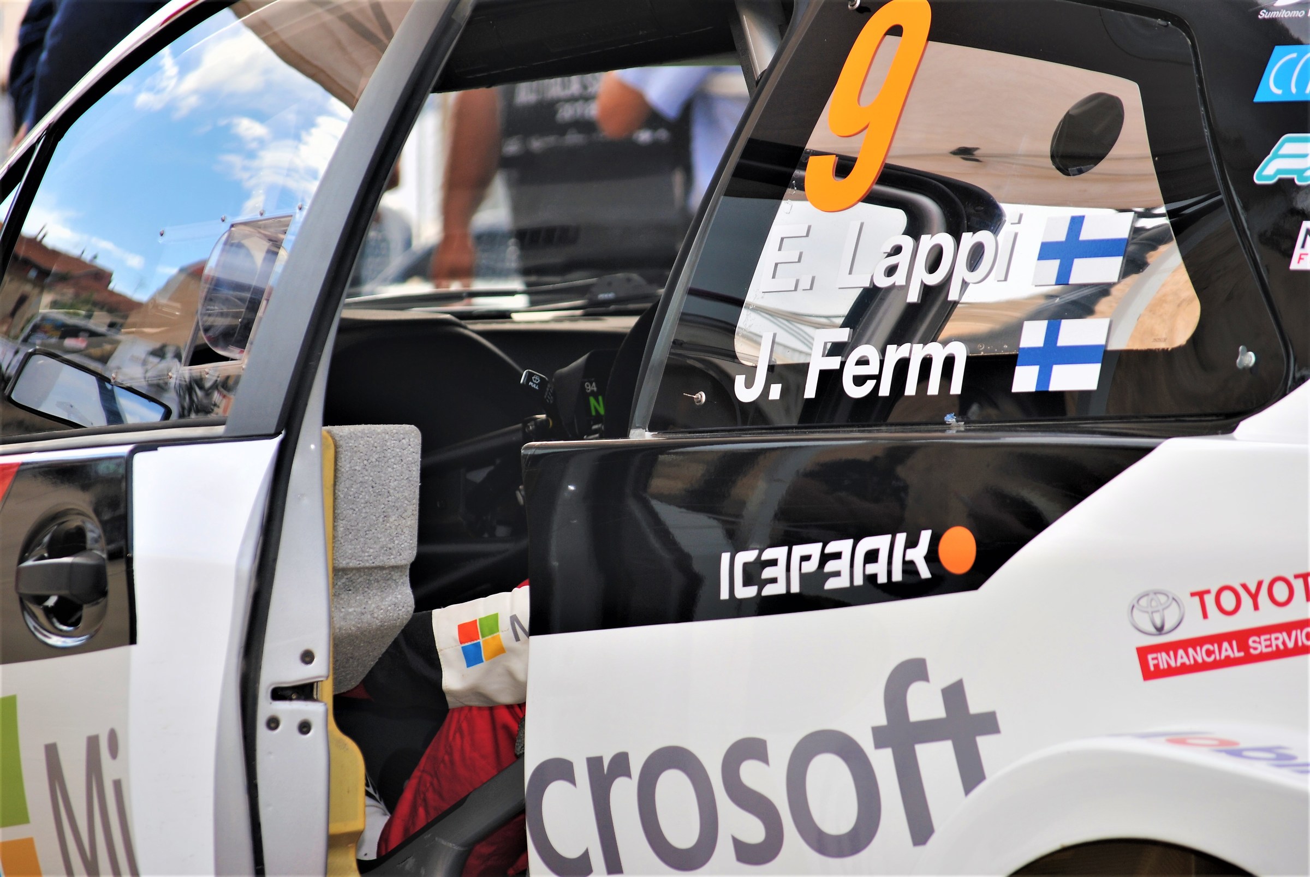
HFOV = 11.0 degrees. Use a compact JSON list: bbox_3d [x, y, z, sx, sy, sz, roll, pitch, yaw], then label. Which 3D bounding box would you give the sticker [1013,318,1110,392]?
[{"bbox_3d":[0.329,-0.067,5.528,0.092,0.061,0.004,-1,-17,45],"label":"sticker"}]

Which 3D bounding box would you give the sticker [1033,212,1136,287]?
[{"bbox_3d":[0.350,-0.154,5.563,0.092,0.061,0.004,-1,-20,43],"label":"sticker"}]

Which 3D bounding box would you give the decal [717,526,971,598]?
[{"bbox_3d":[0.159,0.103,5.640,0.276,0.040,0.004,-7,-6,41],"label":"decal"}]

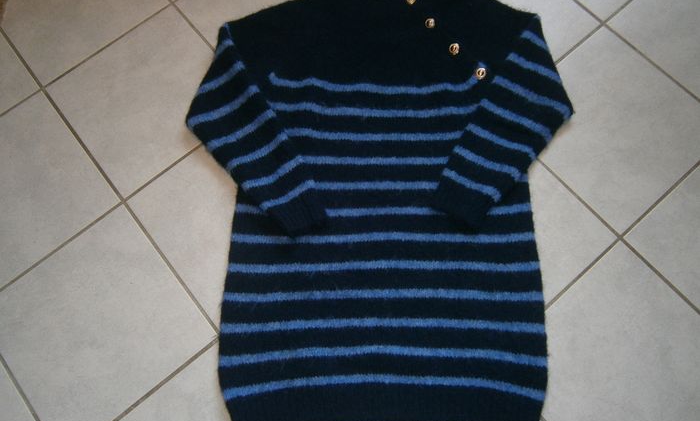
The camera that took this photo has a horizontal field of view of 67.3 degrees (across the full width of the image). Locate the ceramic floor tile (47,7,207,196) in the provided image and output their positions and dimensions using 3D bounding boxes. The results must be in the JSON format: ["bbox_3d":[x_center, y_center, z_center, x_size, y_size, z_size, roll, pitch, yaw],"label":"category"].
[{"bbox_3d":[-0.397,-0.228,1.050,0.315,0.010,0.315,-39,74,-10],"label":"ceramic floor tile"}]

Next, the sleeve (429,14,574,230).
[{"bbox_3d":[0.311,-0.161,0.973,0.155,0.030,0.467,30,75,11],"label":"sleeve"}]

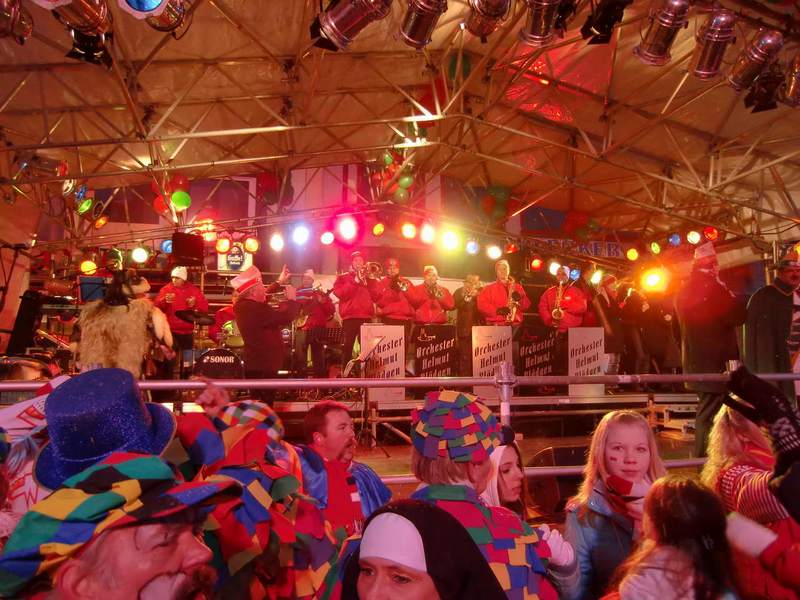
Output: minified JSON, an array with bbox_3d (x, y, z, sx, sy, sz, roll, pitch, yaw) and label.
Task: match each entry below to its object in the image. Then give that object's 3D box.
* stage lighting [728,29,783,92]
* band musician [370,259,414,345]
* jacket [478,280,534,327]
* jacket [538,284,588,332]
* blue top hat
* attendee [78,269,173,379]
[{"bbox_3d":[3.012,-2.029,4.700,0.250,0.270,0.500,1,-33,-13],"label":"stage lighting"},{"bbox_3d":[-0.103,0.321,7.089,0.580,1.760,0.500,0,-7,-7],"label":"band musician"},{"bbox_3d":[1.394,0.060,7.400,0.740,0.650,0.400,0,-3,0],"label":"jacket"},{"bbox_3d":[2.225,0.122,7.550,0.680,0.660,0.400,-1,-3,12],"label":"jacket"},{"bbox_3d":[-0.605,0.264,1.140,0.270,0.130,0.290,-7,19,-6],"label":"blue top hat"},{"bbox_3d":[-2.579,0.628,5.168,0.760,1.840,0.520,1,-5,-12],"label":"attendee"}]

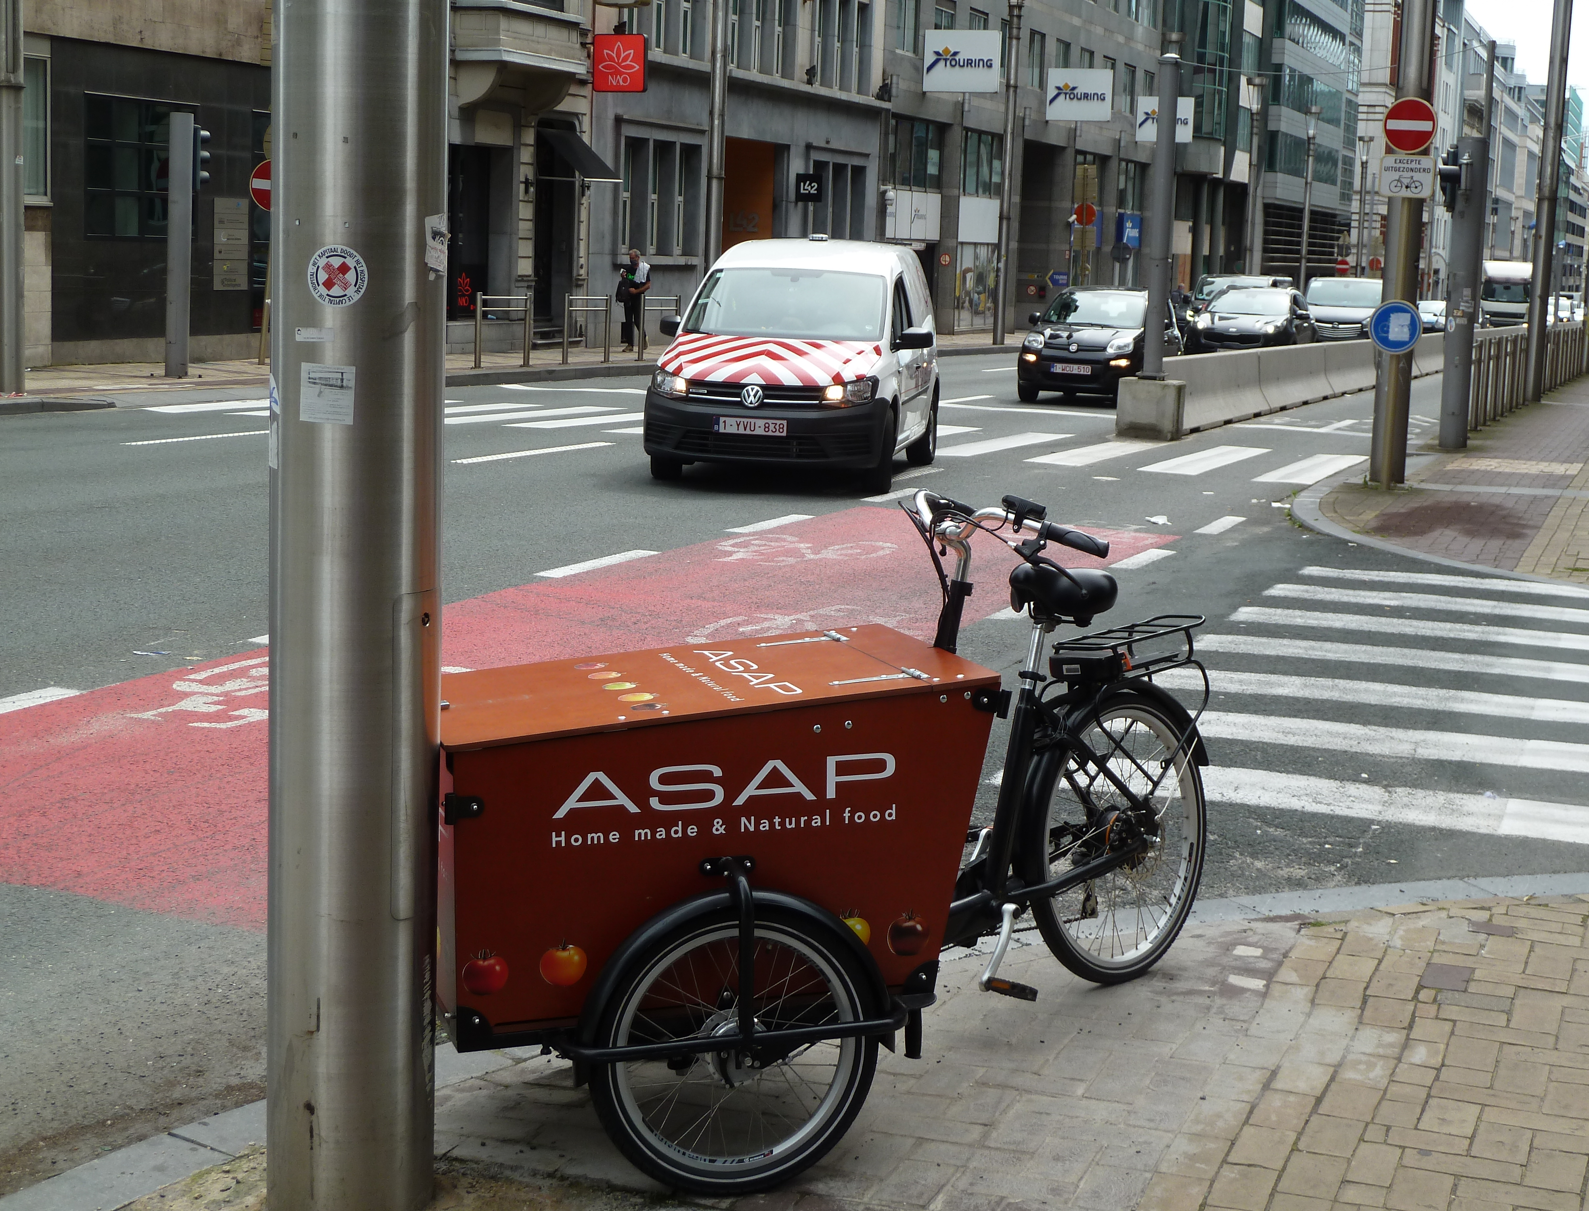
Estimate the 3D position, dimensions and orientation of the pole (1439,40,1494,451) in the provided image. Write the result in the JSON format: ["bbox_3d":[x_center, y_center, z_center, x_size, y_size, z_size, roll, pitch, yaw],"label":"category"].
[{"bbox_3d":[6.349,-3.392,22.909,0.300,3.820,0.300,5,8,20],"label":"pole"}]

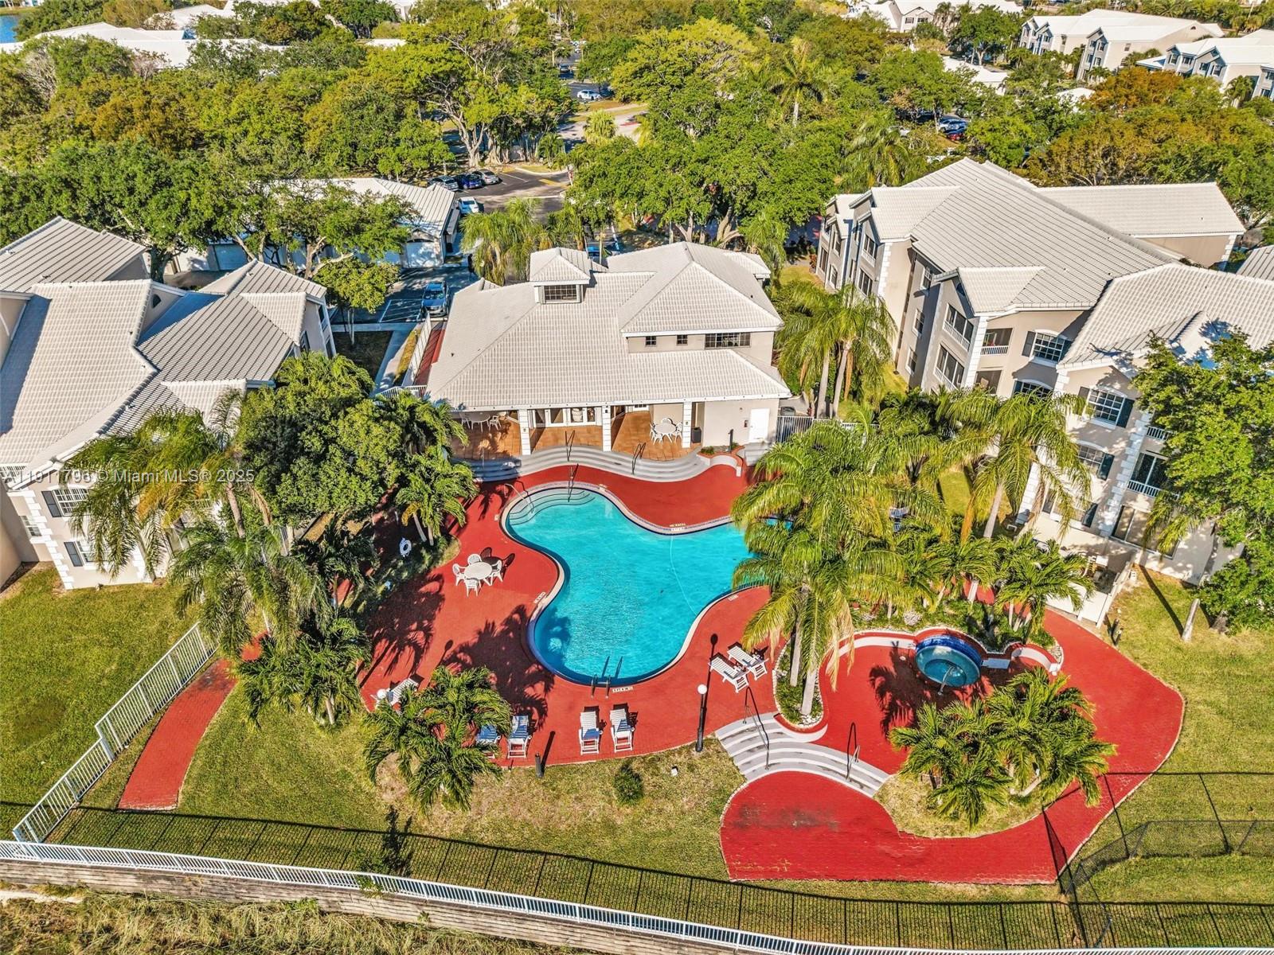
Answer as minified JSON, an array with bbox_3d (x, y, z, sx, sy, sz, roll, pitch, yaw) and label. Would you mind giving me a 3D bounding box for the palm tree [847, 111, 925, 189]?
[{"bbox_3d":[21.716,-26.080,78.927,6.400,10.900,6.400,-1,31,0],"label":"palm tree"}]

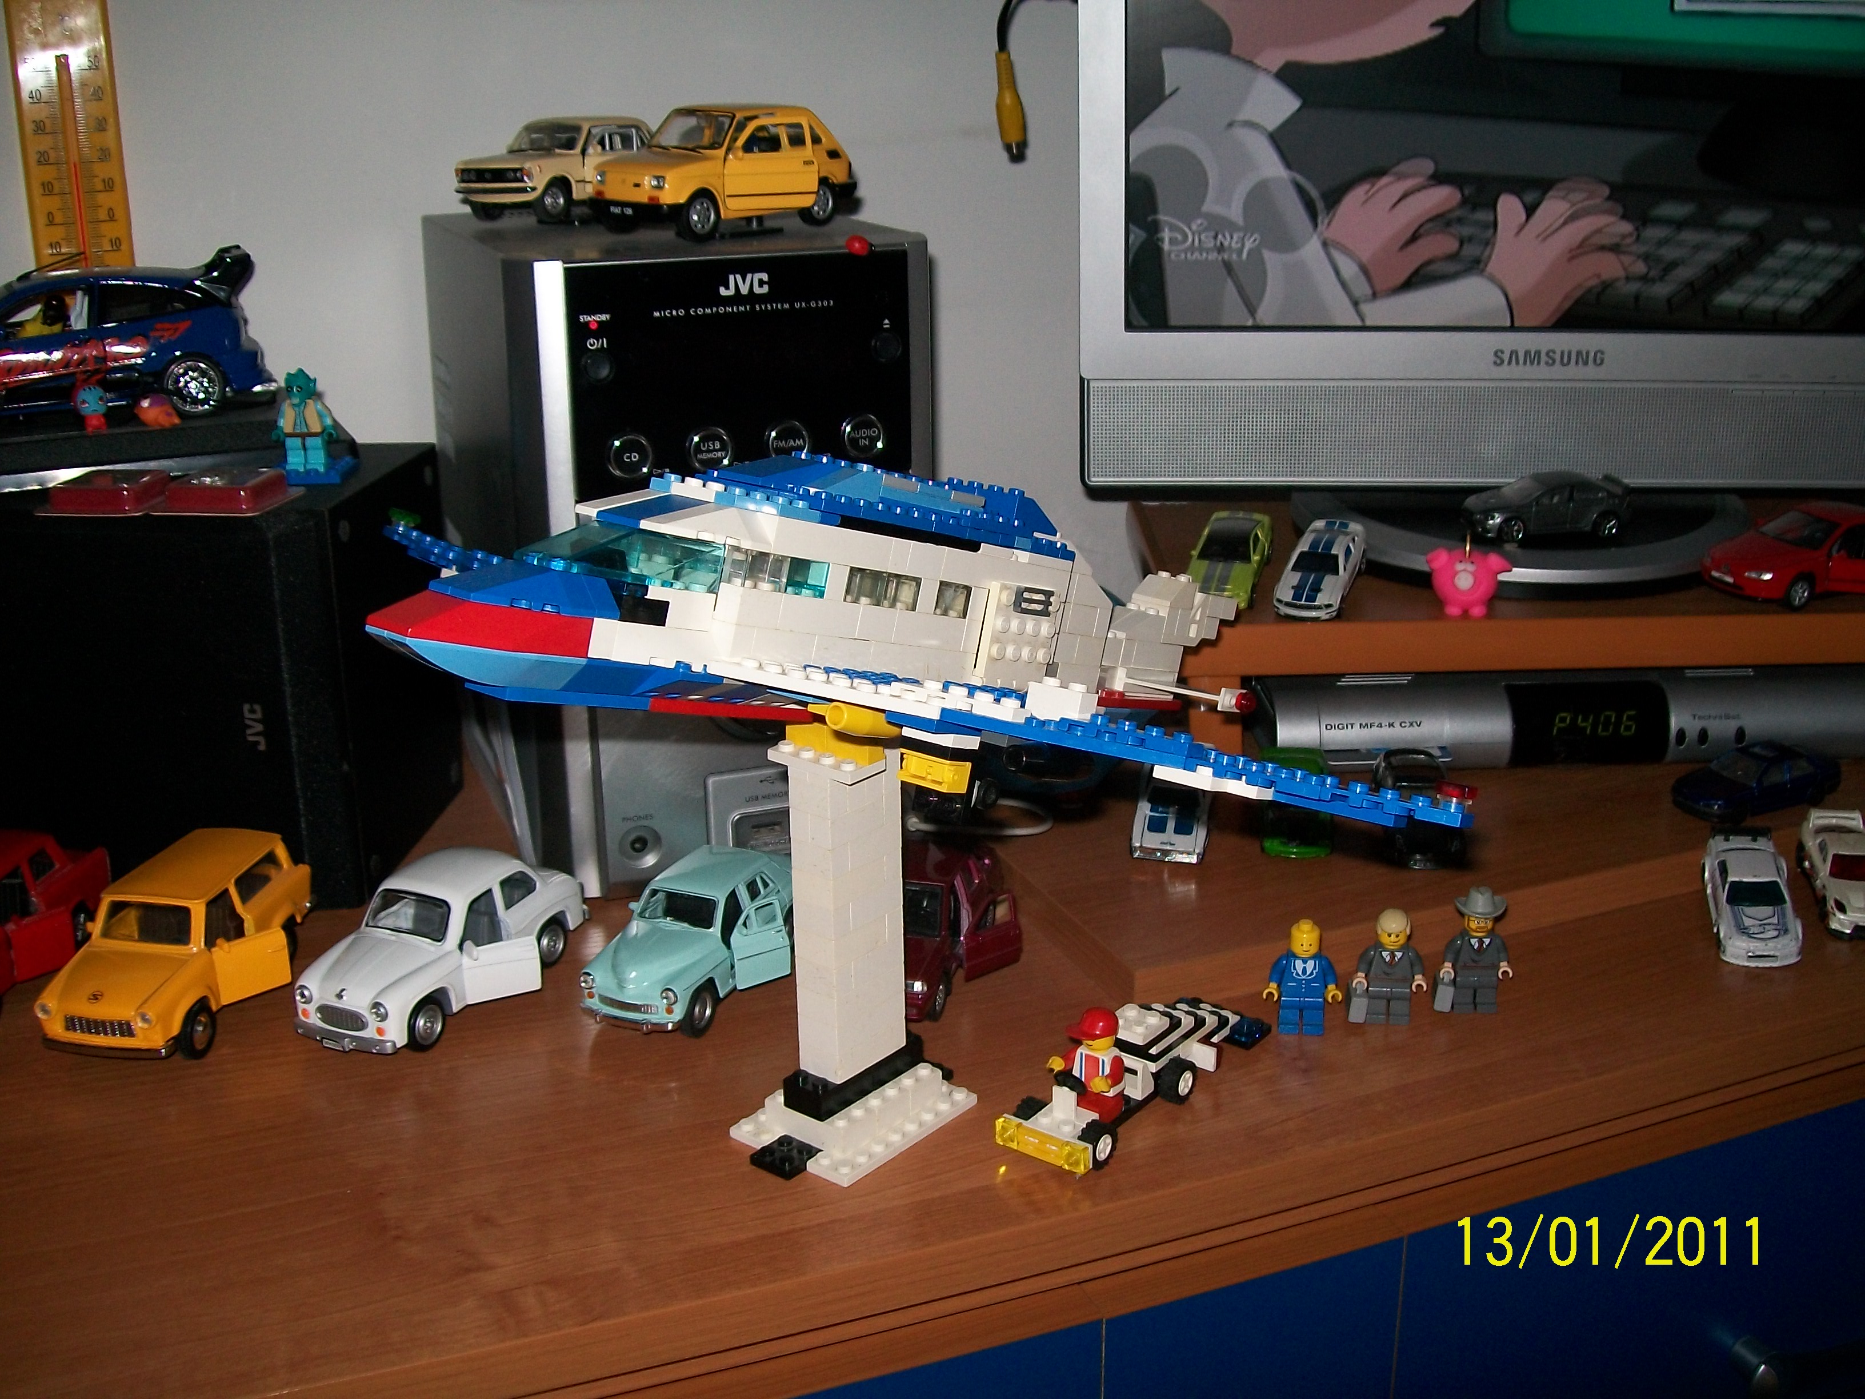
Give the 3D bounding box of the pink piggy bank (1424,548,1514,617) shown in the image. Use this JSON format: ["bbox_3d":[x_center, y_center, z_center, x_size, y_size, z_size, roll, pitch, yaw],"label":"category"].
[{"bbox_3d":[0.238,-0.053,0.862,0.038,0.032,0.030,4,19,14],"label":"pink piggy bank"}]

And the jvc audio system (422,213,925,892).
[{"bbox_3d":[-0.120,-0.084,0.875,0.157,0.253,0.242,-9,20,-22],"label":"jvc audio system"}]

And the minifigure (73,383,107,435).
[{"bbox_3d":[-0.366,-0.127,0.841,0.014,0.022,0.013,-10,19,-28],"label":"minifigure"}]

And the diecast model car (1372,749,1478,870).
[{"bbox_3d":[0.207,0.046,0.816,0.032,0.024,0.074,2,17,9],"label":"diecast model car"}]

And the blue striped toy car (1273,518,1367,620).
[{"bbox_3d":[0.174,-0.058,0.872,0.031,0.021,0.074,9,27,19],"label":"blue striped toy car"}]

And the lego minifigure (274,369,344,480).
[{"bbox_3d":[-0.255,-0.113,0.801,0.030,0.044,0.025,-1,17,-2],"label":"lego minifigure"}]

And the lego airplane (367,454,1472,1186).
[{"bbox_3d":[-0.008,0.024,0.600,0.402,0.217,0.364,14,23,37],"label":"lego airplane"}]

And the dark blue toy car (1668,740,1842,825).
[{"bbox_3d":[0.358,0.035,0.846,0.075,0.024,0.030,-8,18,-23],"label":"dark blue toy car"}]

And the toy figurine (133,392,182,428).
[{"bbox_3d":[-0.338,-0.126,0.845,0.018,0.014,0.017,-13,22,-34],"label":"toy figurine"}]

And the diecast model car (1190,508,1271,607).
[{"bbox_3d":[0.138,-0.065,0.905,0.032,0.021,0.077,5,31,18],"label":"diecast model car"}]

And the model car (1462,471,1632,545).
[{"bbox_3d":[0.299,-0.093,0.943,0.080,0.026,0.032,-4,17,-10],"label":"model car"}]

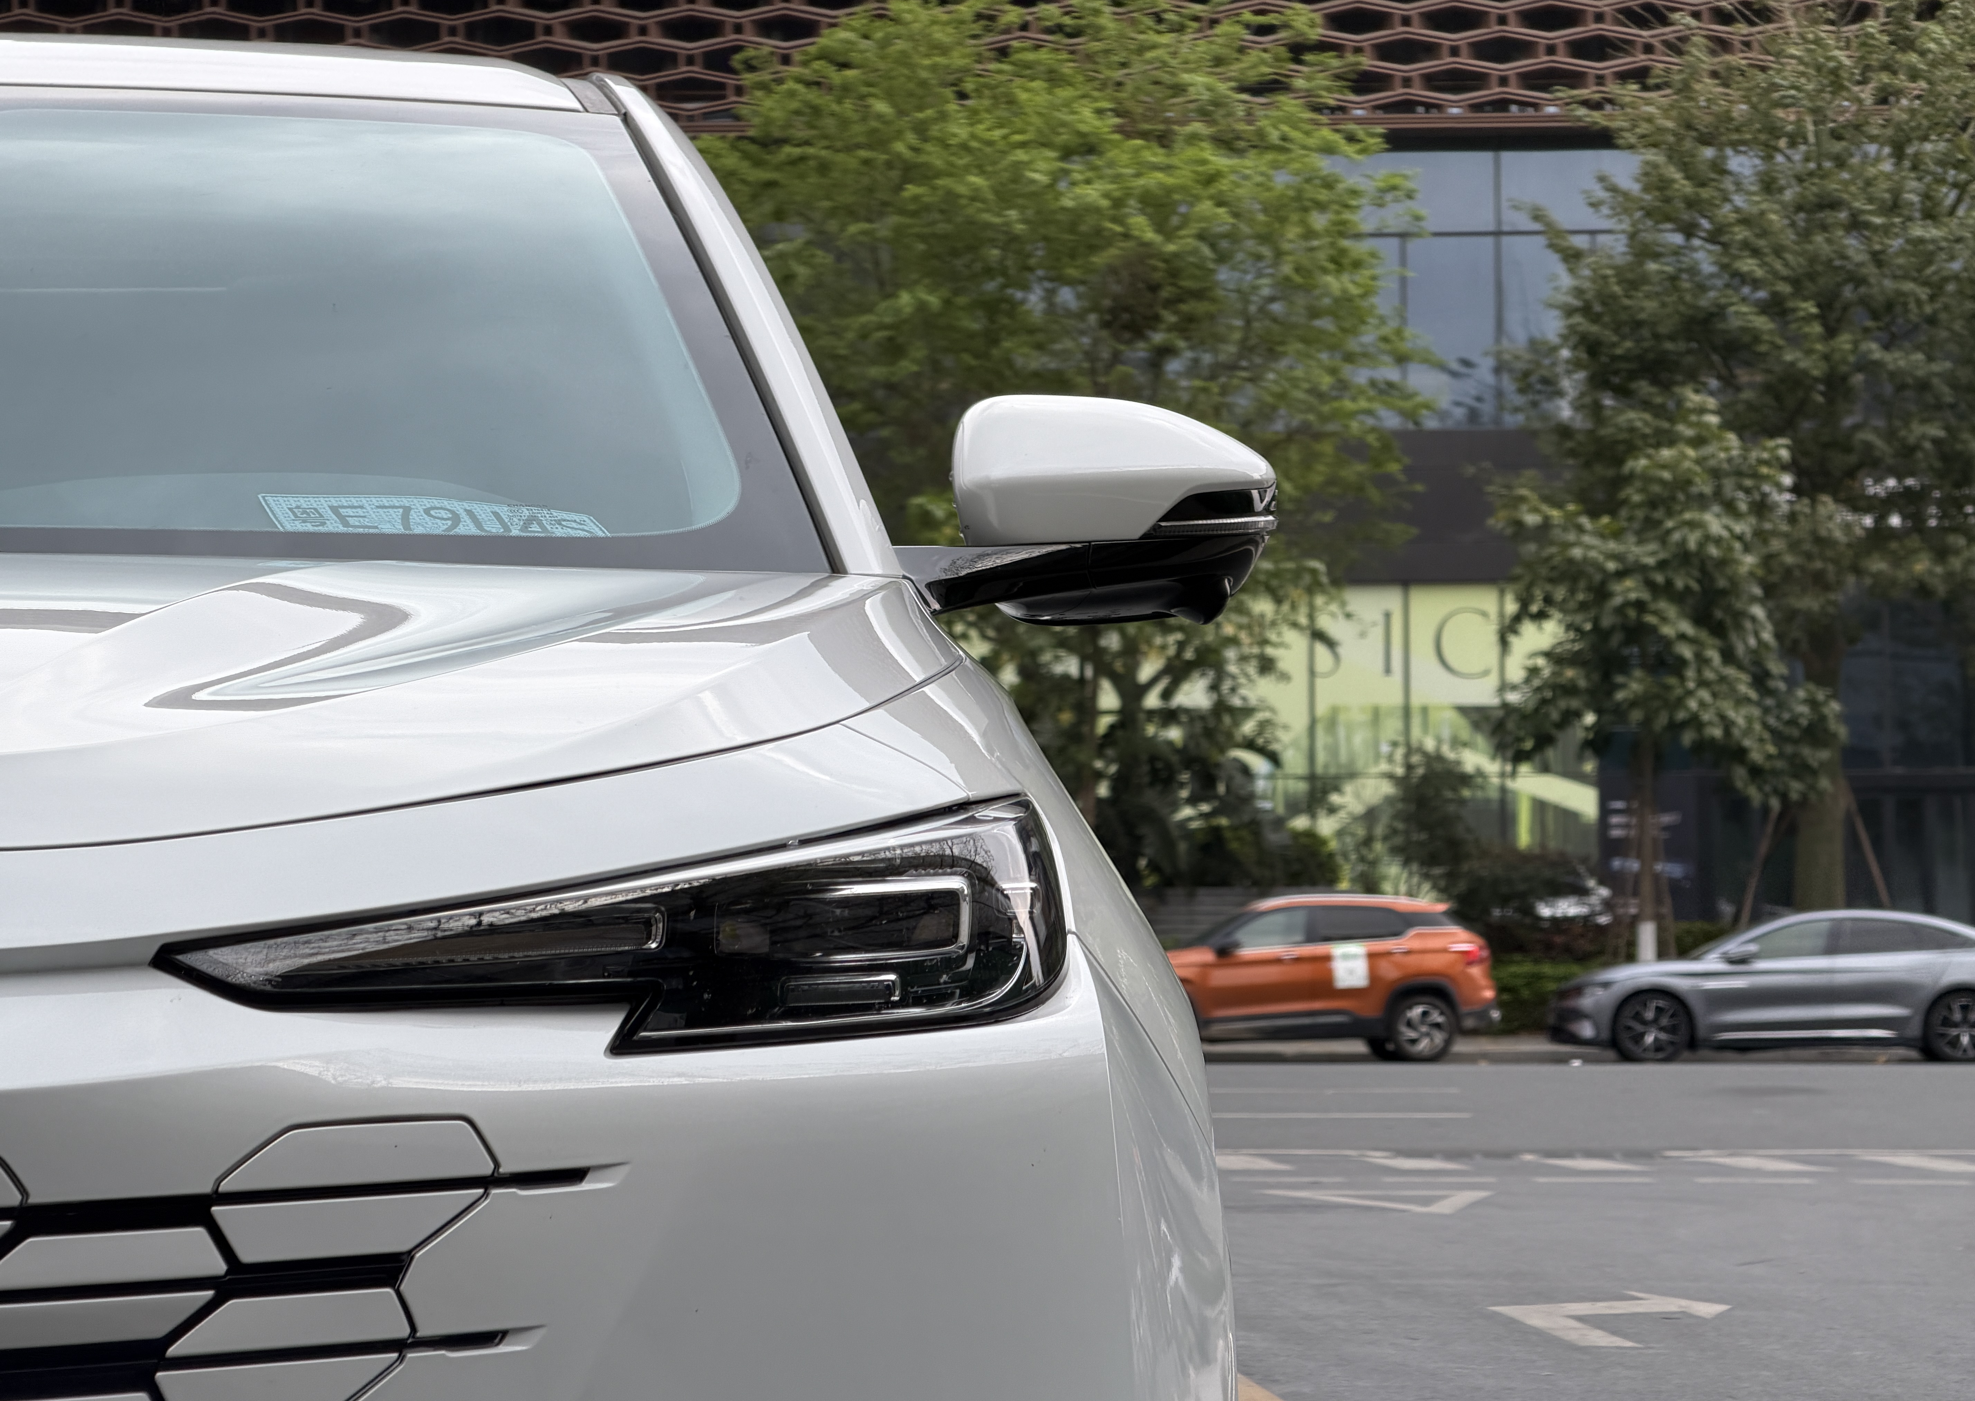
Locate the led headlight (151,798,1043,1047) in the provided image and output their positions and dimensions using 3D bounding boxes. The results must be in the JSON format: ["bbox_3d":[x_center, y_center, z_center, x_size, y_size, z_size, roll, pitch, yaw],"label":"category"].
[{"bbox_3d":[-0.168,0.106,2.730,0.430,0.125,0.260,0,-3,-4],"label":"led headlight"}]

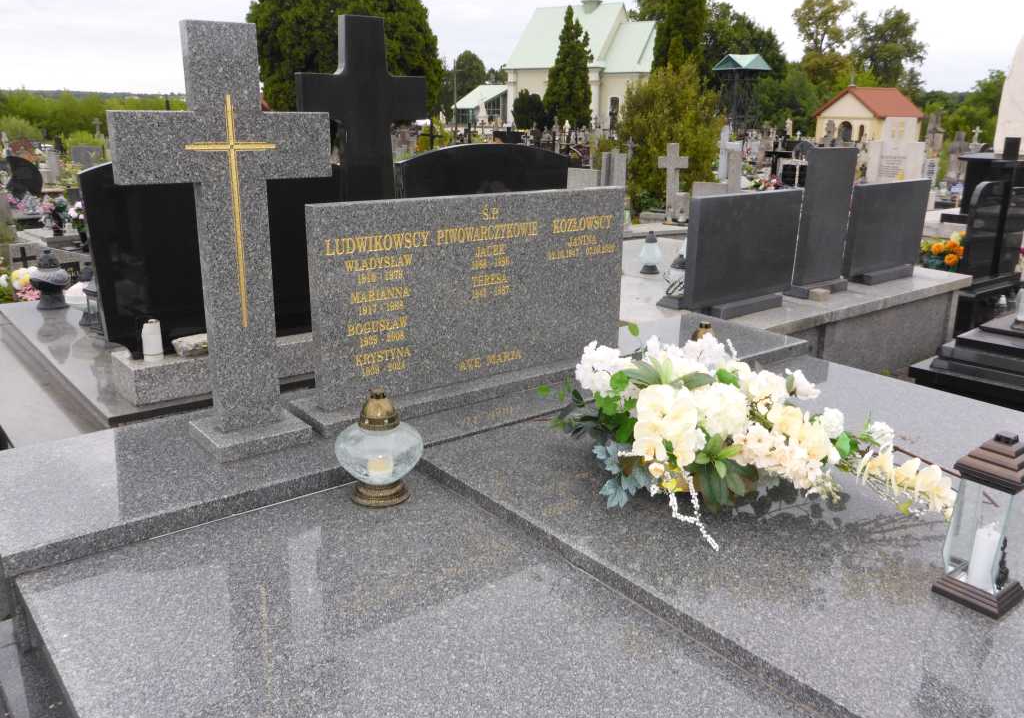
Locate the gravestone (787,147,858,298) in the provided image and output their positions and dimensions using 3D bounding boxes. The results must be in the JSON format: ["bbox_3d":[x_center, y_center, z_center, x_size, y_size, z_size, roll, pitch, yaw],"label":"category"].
[{"bbox_3d":[2.045,-0.909,5.475,0.595,0.946,0.250,-12,21,-37],"label":"gravestone"}]

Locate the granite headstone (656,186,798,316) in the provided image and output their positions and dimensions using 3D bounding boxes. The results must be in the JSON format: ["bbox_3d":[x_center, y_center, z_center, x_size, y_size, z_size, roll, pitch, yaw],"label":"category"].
[{"bbox_3d":[1.188,-0.567,4.358,0.876,0.605,0.314,-12,22,-37],"label":"granite headstone"}]

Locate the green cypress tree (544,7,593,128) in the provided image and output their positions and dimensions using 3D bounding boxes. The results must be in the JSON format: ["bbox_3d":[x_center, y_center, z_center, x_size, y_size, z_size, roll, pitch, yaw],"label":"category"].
[{"bbox_3d":[3.820,-19.573,56.000,2.800,7.800,2.800,1,17,0],"label":"green cypress tree"}]

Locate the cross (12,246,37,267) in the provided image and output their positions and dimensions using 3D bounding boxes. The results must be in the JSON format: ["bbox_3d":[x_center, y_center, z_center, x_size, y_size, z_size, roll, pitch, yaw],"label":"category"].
[{"bbox_3d":[-4.292,-0.851,7.300,0.180,0.275,0.035,-12,21,-37],"label":"cross"}]

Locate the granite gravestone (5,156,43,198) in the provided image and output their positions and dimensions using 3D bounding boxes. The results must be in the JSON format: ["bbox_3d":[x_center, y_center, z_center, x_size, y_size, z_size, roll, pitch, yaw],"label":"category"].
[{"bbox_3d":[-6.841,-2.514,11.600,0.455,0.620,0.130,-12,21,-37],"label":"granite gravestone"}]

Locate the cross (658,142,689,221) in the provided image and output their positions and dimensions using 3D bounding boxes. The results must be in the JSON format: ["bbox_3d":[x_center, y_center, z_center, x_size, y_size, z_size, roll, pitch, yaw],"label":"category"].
[{"bbox_3d":[1.793,-1.931,9.143,0.365,0.867,0.115,-12,21,-37],"label":"cross"}]

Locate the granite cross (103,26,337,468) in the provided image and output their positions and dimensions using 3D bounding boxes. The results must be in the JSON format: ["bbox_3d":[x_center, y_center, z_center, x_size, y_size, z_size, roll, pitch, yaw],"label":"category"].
[{"bbox_3d":[-0.854,-0.354,2.583,0.646,1.293,0.283,-12,21,-37],"label":"granite cross"}]

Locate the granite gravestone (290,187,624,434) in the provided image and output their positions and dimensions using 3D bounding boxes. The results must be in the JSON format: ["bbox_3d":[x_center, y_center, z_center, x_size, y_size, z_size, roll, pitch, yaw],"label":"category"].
[{"bbox_3d":[-0.083,-0.220,2.727,1.306,0.628,0.221,-12,22,-37],"label":"granite gravestone"}]

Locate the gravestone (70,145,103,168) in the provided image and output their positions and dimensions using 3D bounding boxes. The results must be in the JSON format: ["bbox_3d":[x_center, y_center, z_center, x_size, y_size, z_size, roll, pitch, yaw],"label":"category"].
[{"bbox_3d":[-8.866,-4.204,17.280,0.576,0.499,0.144,-12,21,-37],"label":"gravestone"}]

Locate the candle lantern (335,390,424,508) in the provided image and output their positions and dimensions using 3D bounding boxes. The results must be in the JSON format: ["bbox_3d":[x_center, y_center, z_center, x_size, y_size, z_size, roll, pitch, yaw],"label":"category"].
[{"bbox_3d":[-0.394,0.246,2.466,0.262,0.347,0.262,1,17,0],"label":"candle lantern"}]

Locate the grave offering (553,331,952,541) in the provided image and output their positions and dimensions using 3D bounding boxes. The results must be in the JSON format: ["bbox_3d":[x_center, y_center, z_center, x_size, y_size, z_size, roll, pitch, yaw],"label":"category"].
[{"bbox_3d":[0.704,0.213,2.560,1.123,0.317,0.451,8,18,22],"label":"grave offering"}]

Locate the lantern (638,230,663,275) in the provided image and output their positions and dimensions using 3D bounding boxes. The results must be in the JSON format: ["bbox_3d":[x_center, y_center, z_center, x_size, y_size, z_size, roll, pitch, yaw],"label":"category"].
[{"bbox_3d":[0.892,-0.690,5.279,0.138,0.275,0.138,-12,21,-37],"label":"lantern"}]

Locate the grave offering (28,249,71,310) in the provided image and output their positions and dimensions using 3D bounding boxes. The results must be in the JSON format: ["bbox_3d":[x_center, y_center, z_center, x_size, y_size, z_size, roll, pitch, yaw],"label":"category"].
[{"bbox_3d":[-2.506,-0.442,4.494,0.193,0.323,0.193,-12,21,-37],"label":"grave offering"}]

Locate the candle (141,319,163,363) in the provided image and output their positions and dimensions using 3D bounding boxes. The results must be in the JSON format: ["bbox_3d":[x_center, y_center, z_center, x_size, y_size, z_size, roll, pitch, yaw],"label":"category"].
[{"bbox_3d":[-1.370,-0.071,3.142,0.070,0.155,0.070,-12,21,-37],"label":"candle"}]

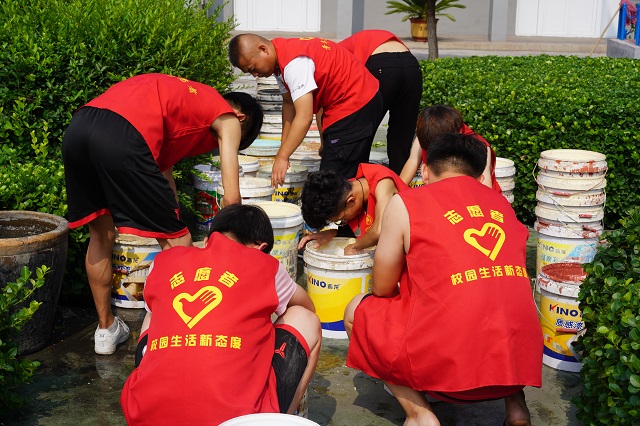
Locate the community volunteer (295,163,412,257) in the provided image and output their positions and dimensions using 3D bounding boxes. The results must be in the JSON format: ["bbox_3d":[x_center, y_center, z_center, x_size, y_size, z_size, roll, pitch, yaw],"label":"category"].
[{"bbox_3d":[0.240,0.067,4.740,0.551,0.673,0.816,12,18,40],"label":"community volunteer"}]

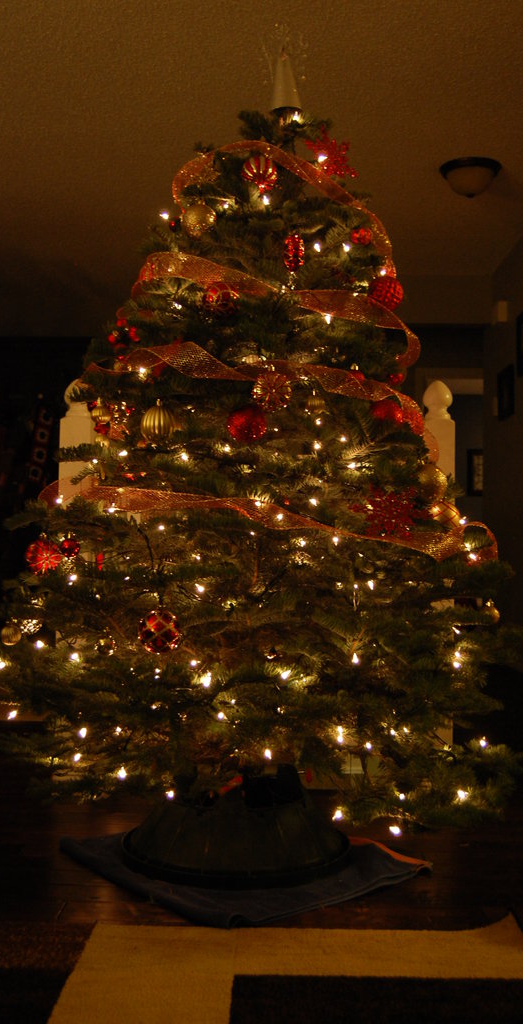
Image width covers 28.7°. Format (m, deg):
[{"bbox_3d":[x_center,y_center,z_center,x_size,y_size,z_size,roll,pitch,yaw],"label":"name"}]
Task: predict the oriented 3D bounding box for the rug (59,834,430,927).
[{"bbox_3d":[-0.050,0.738,2.226,0.545,0.032,0.626,3,-3,-39],"label":"rug"}]

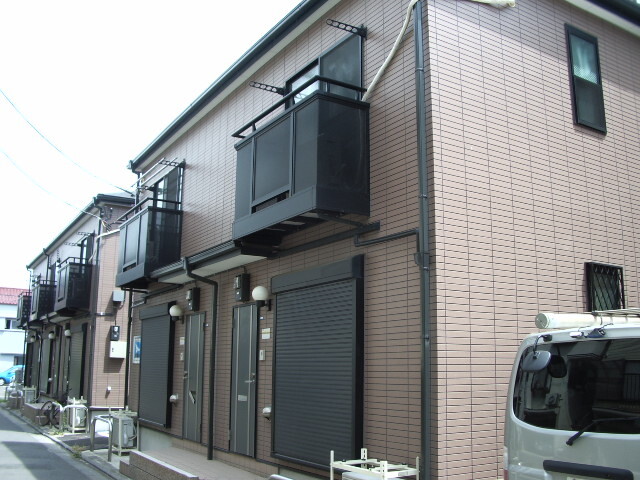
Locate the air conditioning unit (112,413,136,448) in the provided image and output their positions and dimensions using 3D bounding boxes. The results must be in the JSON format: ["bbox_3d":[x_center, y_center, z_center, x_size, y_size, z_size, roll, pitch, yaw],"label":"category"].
[{"bbox_3d":[-3.761,3.651,12.356,0.254,0.526,0.720,7,-13,-31],"label":"air conditioning unit"}]

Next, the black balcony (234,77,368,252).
[{"bbox_3d":[-0.280,-0.747,7.221,0.649,1.421,1.966,7,-13,-31],"label":"black balcony"}]

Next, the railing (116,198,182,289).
[{"bbox_3d":[-3.180,0.152,11.865,0.642,1.421,2.022,7,-13,-31],"label":"railing"}]

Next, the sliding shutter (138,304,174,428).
[{"bbox_3d":[-2.974,2.205,11.575,0.149,2.122,1.701,7,-13,-31],"label":"sliding shutter"}]

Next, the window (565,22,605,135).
[{"bbox_3d":[3.012,-1.808,7.255,0.604,1.264,0.093,7,-13,-31],"label":"window"}]

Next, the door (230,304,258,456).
[{"bbox_3d":[-1.016,1.828,8.494,0.086,1.962,0.776,7,-13,-31],"label":"door"}]

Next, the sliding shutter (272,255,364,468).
[{"bbox_3d":[-0.064,1.299,6.820,0.140,2.040,1.660,7,-13,-31],"label":"sliding shutter"}]

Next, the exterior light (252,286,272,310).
[{"bbox_3d":[-0.721,0.718,8.040,0.231,0.280,0.201,7,-13,-31],"label":"exterior light"}]

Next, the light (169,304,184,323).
[{"bbox_3d":[-2.364,1.219,10.668,0.231,0.280,0.201,7,-13,-31],"label":"light"}]

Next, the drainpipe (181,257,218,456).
[{"bbox_3d":[-1.718,1.669,9.127,0.556,2.865,0.089,7,-13,-31],"label":"drainpipe"}]

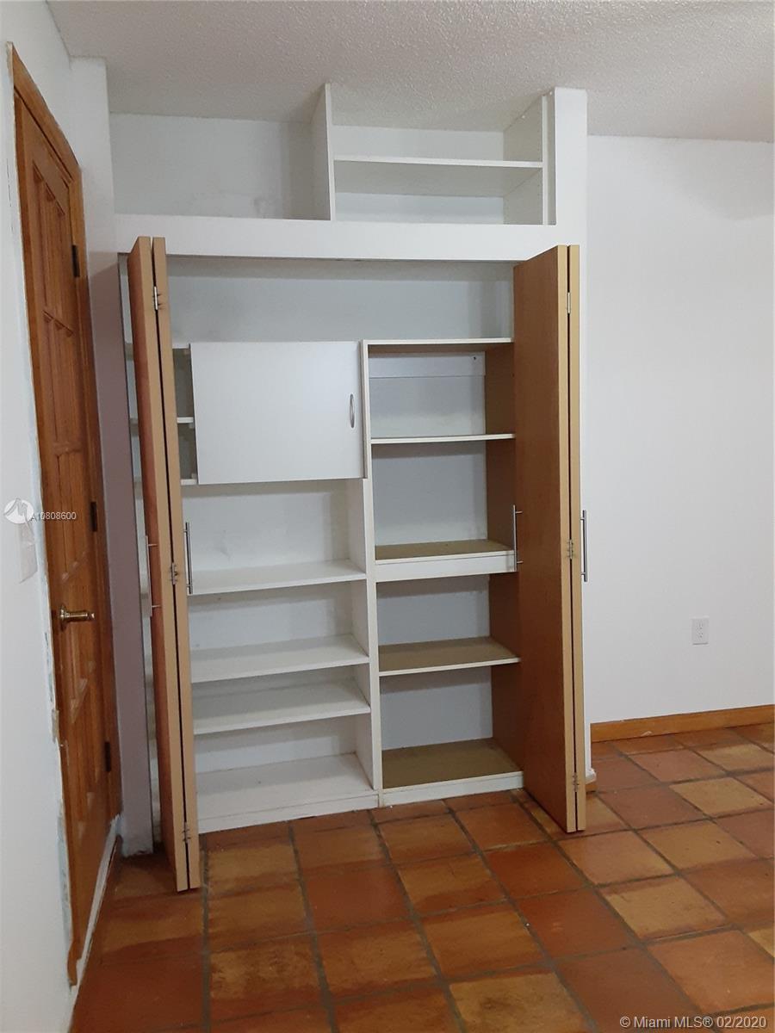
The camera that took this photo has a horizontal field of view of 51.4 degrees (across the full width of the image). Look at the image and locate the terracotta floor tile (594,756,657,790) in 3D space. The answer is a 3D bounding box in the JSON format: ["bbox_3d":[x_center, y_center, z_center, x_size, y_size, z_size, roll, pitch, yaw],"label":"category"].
[{"bbox_3d":[0.885,1.034,3.214,0.268,0.015,0.268,-3,6,-12],"label":"terracotta floor tile"}]

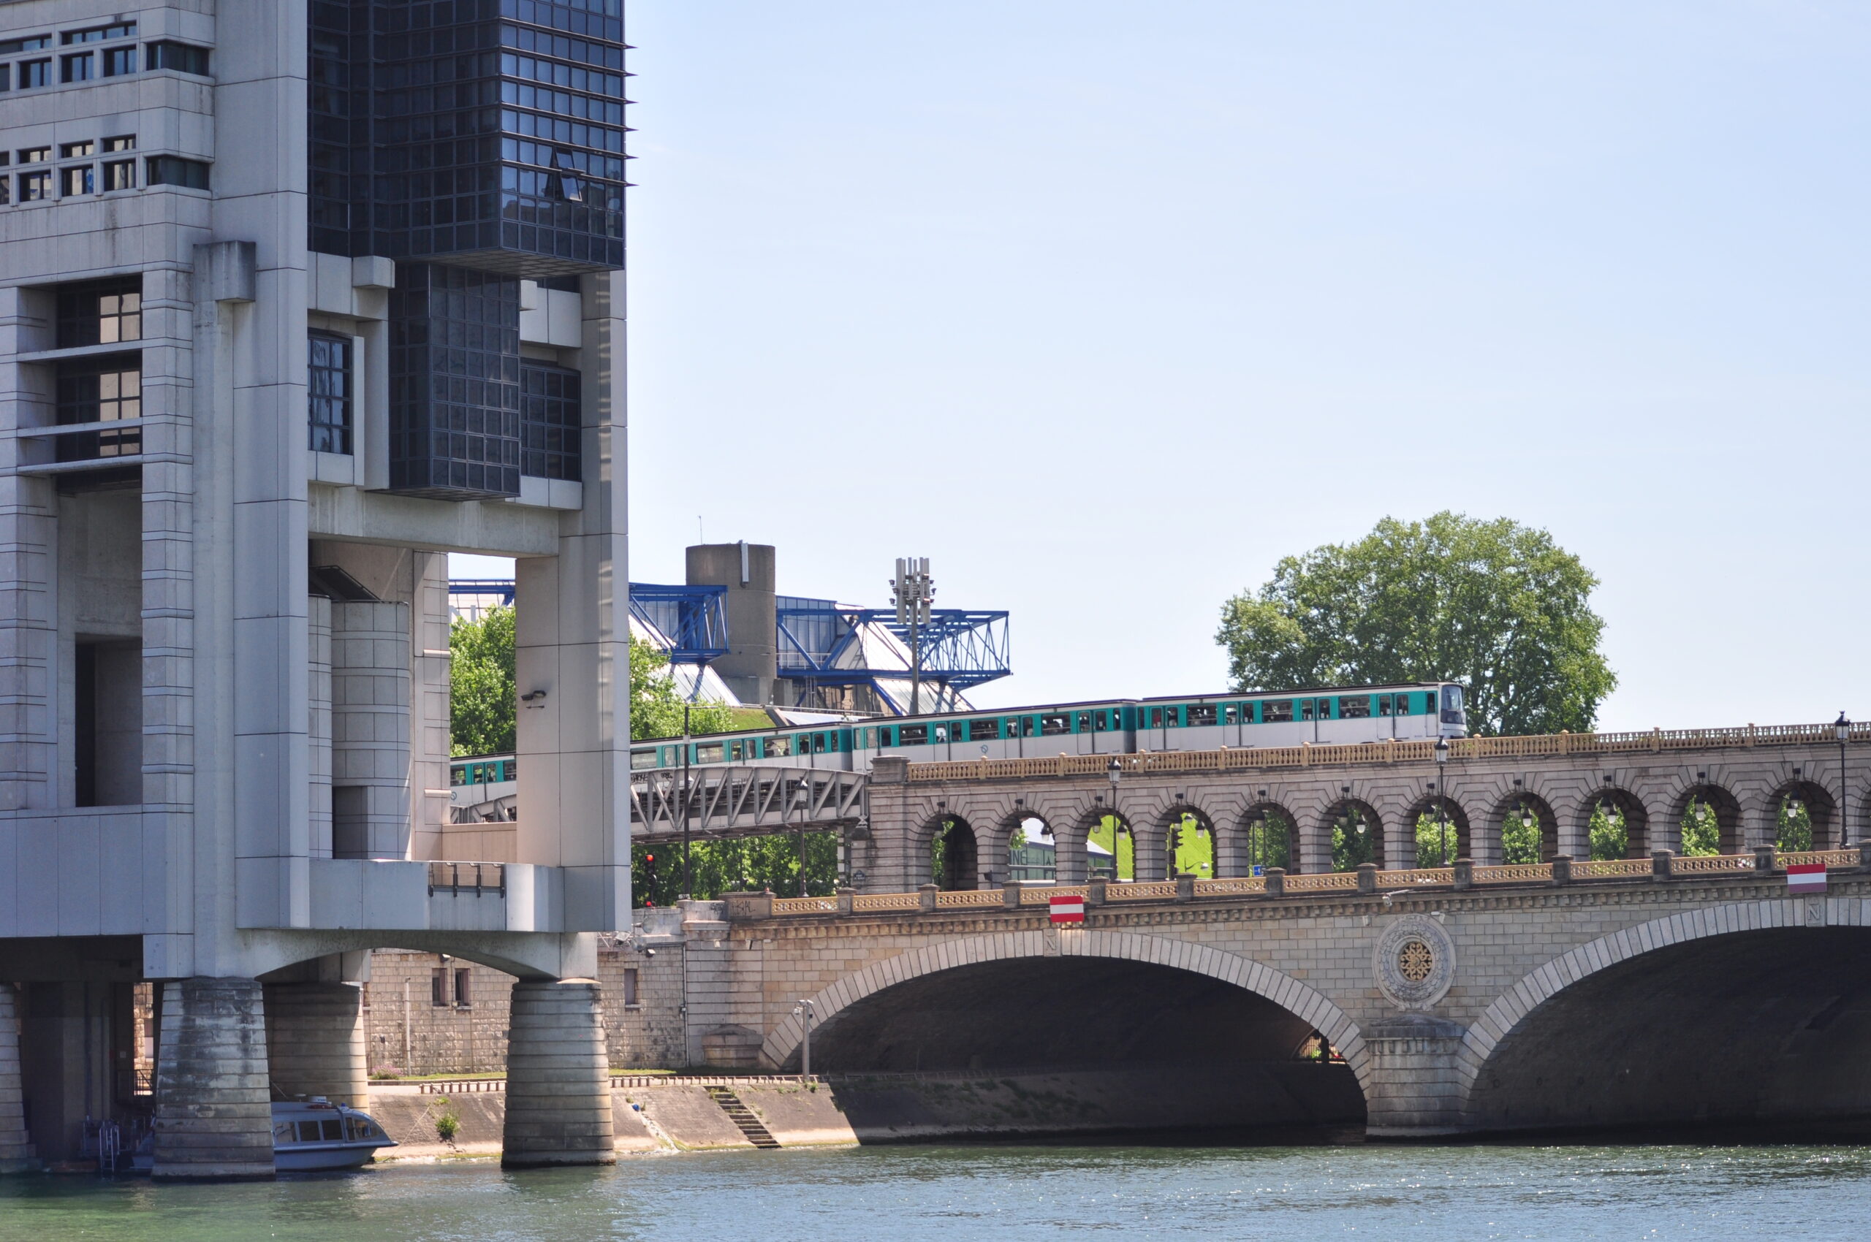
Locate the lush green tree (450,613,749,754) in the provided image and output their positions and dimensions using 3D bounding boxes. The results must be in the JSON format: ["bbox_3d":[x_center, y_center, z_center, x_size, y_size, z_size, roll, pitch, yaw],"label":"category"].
[{"bbox_3d":[-16.927,7.470,275.001,14.500,15.792,13.000,-3,-5,35],"label":"lush green tree"}]

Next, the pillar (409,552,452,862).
[{"bbox_3d":[-17.782,3.371,184.844,1.900,11.283,1.900,-3,-5,35],"label":"pillar"}]

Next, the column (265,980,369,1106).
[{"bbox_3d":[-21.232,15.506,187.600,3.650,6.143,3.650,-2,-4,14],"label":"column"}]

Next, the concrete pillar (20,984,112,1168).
[{"bbox_3d":[-29.111,15.125,182.484,1.960,6.096,2.260,-3,-5,35],"label":"concrete pillar"}]

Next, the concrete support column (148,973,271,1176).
[{"bbox_3d":[-22.170,14.113,167.500,3.650,6.156,3.650,-1,-4,0],"label":"concrete support column"}]

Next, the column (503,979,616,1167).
[{"bbox_3d":[-12.490,15.075,181.068,3.650,6.147,3.650,-1,-4,0],"label":"column"}]

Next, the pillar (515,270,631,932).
[{"bbox_3d":[-12.029,-0.583,181.072,4.200,21.843,0.950,-3,-5,35],"label":"pillar"}]

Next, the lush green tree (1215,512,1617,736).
[{"bbox_3d":[23.964,4.679,272.002,20.000,20.305,19.000,-3,-5,35],"label":"lush green tree"}]

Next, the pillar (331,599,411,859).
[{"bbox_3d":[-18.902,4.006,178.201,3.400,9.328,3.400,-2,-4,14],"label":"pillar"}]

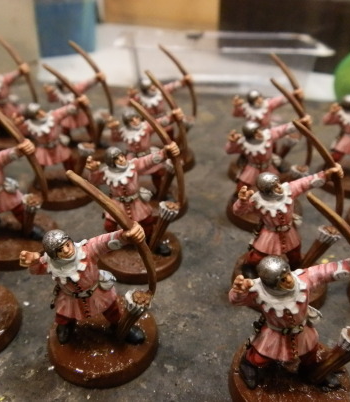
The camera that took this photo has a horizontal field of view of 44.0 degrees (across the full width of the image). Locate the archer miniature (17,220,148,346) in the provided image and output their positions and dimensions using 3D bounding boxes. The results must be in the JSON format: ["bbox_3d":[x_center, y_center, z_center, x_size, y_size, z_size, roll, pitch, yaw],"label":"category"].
[{"bbox_3d":[-0.018,0.017,0.088,0.024,0.032,0.013,2,30,0],"label":"archer miniature"}]

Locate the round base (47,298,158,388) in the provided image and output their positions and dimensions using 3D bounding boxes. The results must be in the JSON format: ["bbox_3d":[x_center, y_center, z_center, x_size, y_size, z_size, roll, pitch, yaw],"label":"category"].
[{"bbox_3d":[-0.016,0.030,0.098,0.025,0.004,0.025,0,32,0],"label":"round base"}]

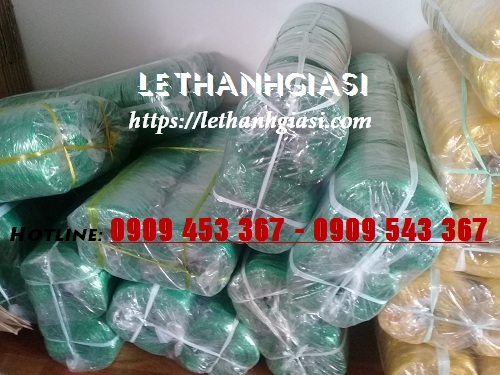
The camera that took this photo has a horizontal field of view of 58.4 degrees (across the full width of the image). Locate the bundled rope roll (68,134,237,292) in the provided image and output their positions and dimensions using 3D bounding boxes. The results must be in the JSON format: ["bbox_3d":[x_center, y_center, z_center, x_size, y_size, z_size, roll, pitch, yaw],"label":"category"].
[{"bbox_3d":[-0.171,0.009,1.280,0.389,0.173,0.541,15,32,6],"label":"bundled rope roll"}]

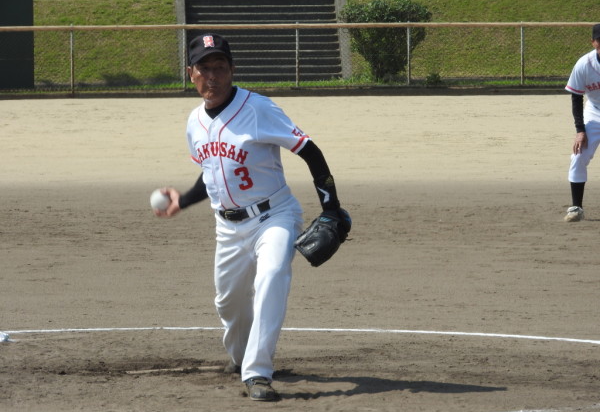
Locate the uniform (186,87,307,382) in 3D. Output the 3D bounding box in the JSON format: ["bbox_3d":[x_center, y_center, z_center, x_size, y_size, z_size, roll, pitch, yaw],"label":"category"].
[{"bbox_3d":[-0.204,0.109,17.930,0.550,1.200,0.950,0,3,16],"label":"uniform"}]

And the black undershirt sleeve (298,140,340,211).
[{"bbox_3d":[0.080,-0.124,17.680,0.170,0.300,0.220,0,3,10],"label":"black undershirt sleeve"}]

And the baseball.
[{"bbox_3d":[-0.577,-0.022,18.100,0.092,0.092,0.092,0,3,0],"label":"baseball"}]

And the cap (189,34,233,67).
[{"bbox_3d":[-0.364,-0.640,17.730,0.180,0.130,0.260,-3,3,10],"label":"cap"}]

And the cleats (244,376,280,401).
[{"bbox_3d":[-0.155,0.721,17.480,0.115,0.110,0.290,-1,3,-10],"label":"cleats"}]

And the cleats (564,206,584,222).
[{"bbox_3d":[1.964,0.051,31.000,0.110,0.110,0.285,1,3,18],"label":"cleats"}]

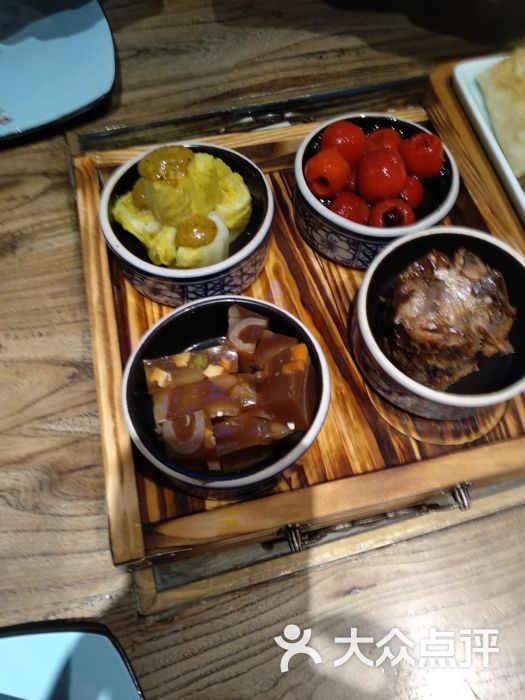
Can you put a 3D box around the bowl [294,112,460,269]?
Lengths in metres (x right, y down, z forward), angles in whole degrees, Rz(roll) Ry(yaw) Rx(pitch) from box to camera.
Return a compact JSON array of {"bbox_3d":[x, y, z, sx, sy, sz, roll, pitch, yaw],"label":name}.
[{"bbox_3d":[0.074,-0.108,0.359,0.106,0.041,0.106,1,65,0],"label":"bowl"}]

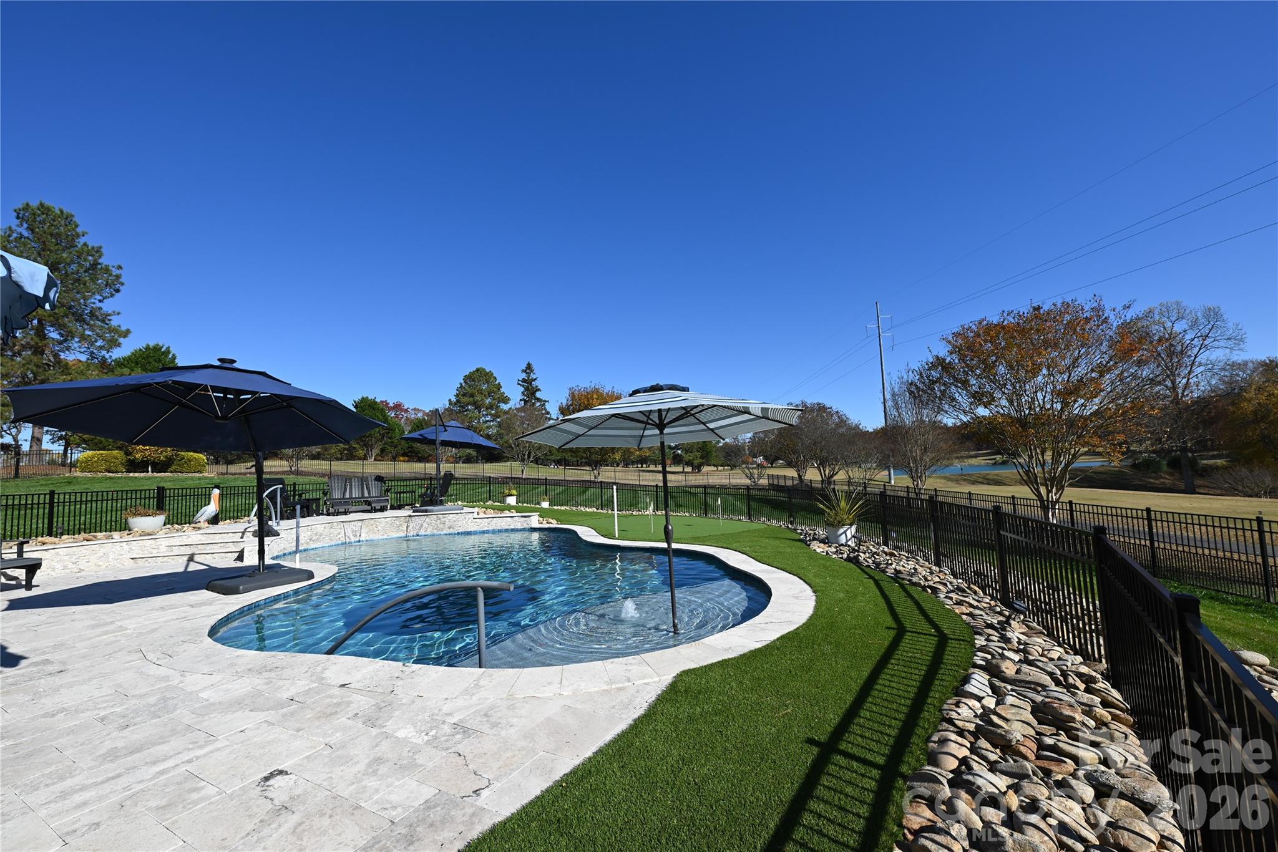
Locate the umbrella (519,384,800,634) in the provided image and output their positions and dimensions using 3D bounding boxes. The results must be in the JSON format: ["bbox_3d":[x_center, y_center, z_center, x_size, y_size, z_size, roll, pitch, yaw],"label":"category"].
[{"bbox_3d":[0.262,0.785,4.650,2.650,2.420,2.650,-4,-7,0],"label":"umbrella"}]

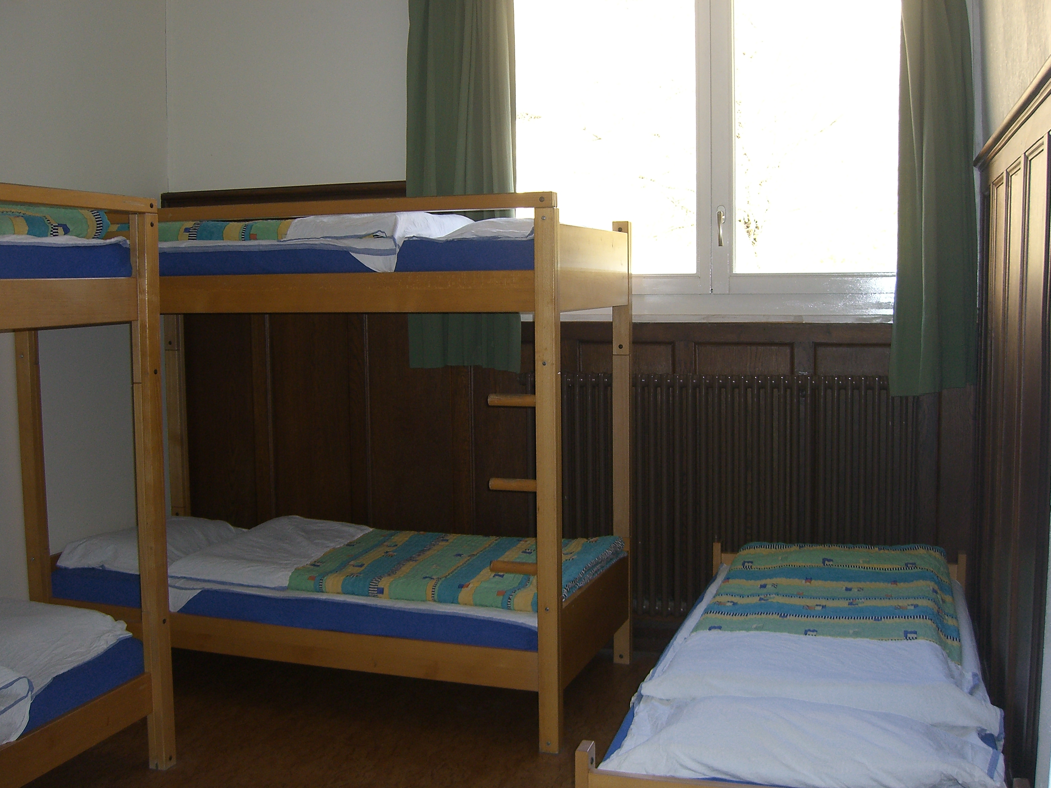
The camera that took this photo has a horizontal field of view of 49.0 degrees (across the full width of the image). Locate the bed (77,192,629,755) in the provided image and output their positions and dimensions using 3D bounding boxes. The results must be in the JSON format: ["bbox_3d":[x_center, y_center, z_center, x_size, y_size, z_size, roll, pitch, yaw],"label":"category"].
[{"bbox_3d":[-0.719,0.192,4.285,2.060,1.725,0.912,1,6,20],"label":"bed"}]

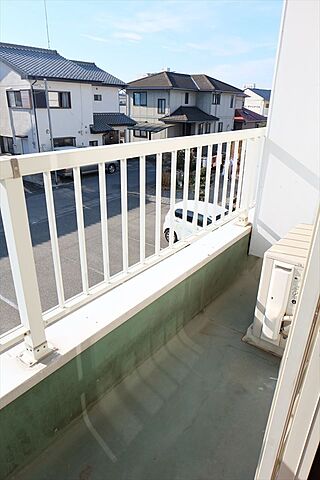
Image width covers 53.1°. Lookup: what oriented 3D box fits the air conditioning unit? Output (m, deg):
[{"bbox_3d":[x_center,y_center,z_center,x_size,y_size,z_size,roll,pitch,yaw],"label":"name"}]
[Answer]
[{"bbox_3d":[0.836,0.286,1.981,0.314,0.603,0.677,17,28,33],"label":"air conditioning unit"}]

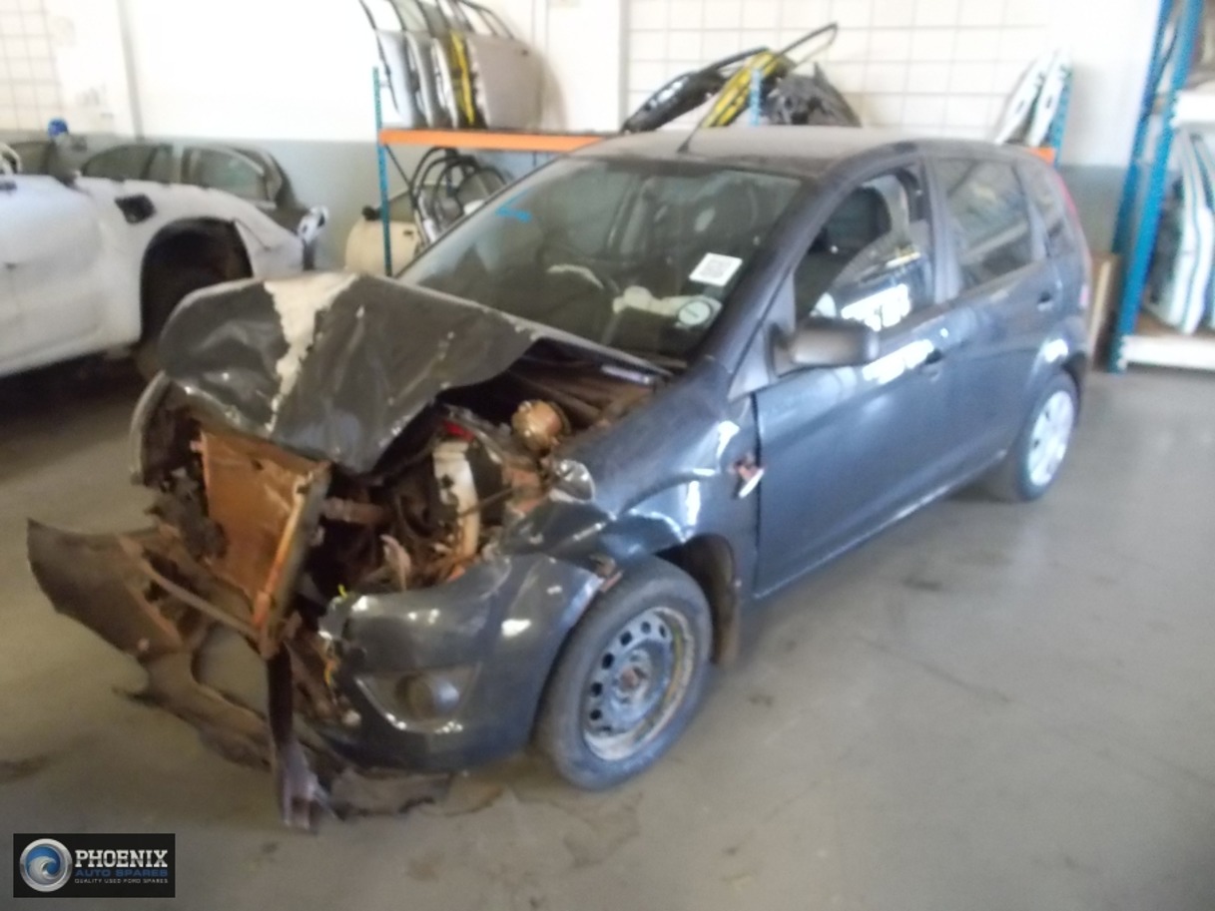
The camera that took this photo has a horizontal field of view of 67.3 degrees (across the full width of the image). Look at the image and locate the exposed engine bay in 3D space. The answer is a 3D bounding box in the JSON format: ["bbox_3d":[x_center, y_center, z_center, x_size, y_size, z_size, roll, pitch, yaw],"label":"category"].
[{"bbox_3d":[-0.692,0.208,2.460,1.080,0.840,1.500,-19,28,-41],"label":"exposed engine bay"}]

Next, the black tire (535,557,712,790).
[{"bbox_3d":[0.020,0.500,2.169,0.178,0.575,0.575,19,27,41],"label":"black tire"}]

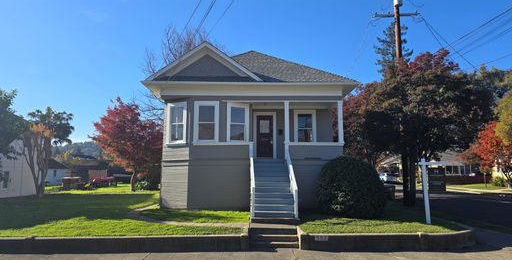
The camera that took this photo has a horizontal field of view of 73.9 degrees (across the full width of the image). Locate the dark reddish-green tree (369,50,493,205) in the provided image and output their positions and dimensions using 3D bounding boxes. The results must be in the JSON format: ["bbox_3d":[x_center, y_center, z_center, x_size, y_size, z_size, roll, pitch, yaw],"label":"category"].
[{"bbox_3d":[8.962,-0.107,17.471,6.200,7.886,5.800,0,-8,0],"label":"dark reddish-green tree"}]

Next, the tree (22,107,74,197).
[{"bbox_3d":[-12.269,1.204,20.019,3.000,5.270,2.900,0,-8,0],"label":"tree"}]

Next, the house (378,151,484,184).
[{"bbox_3d":[22.559,4.964,43.729,13.500,4.662,10.000,-4,-9,30],"label":"house"}]

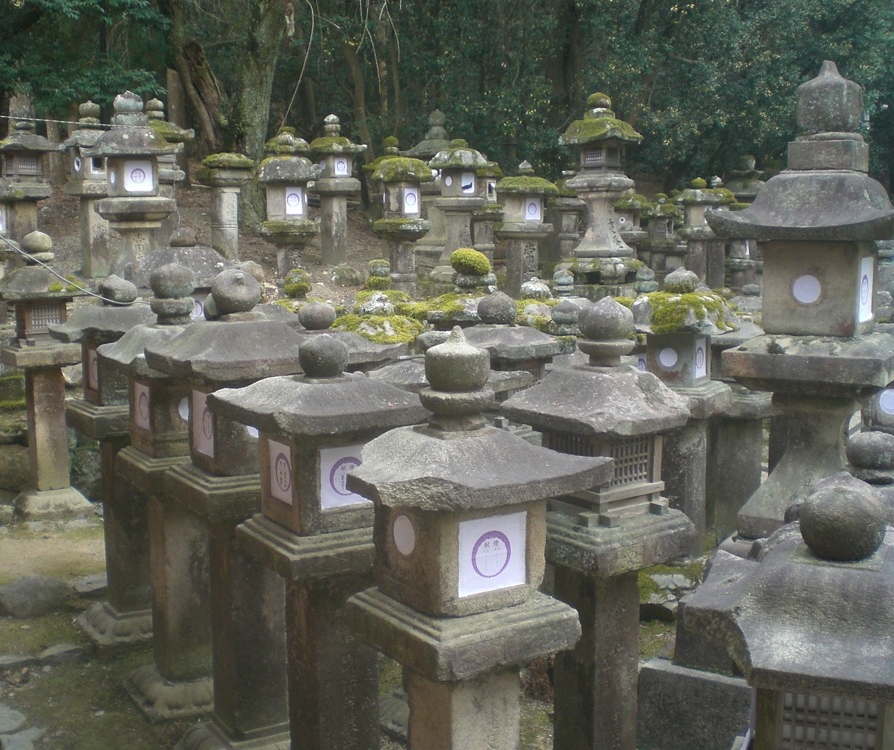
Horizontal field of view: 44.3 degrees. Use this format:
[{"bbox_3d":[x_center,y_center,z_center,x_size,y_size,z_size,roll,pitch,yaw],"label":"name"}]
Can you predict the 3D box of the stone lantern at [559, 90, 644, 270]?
[{"bbox_3d":[1.782,-2.242,12.863,0.760,2.077,0.760,6,11,35],"label":"stone lantern"}]

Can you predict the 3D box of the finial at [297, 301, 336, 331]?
[{"bbox_3d":[-0.575,-0.265,4.878,0.172,0.132,0.172,0,10,0],"label":"finial"}]

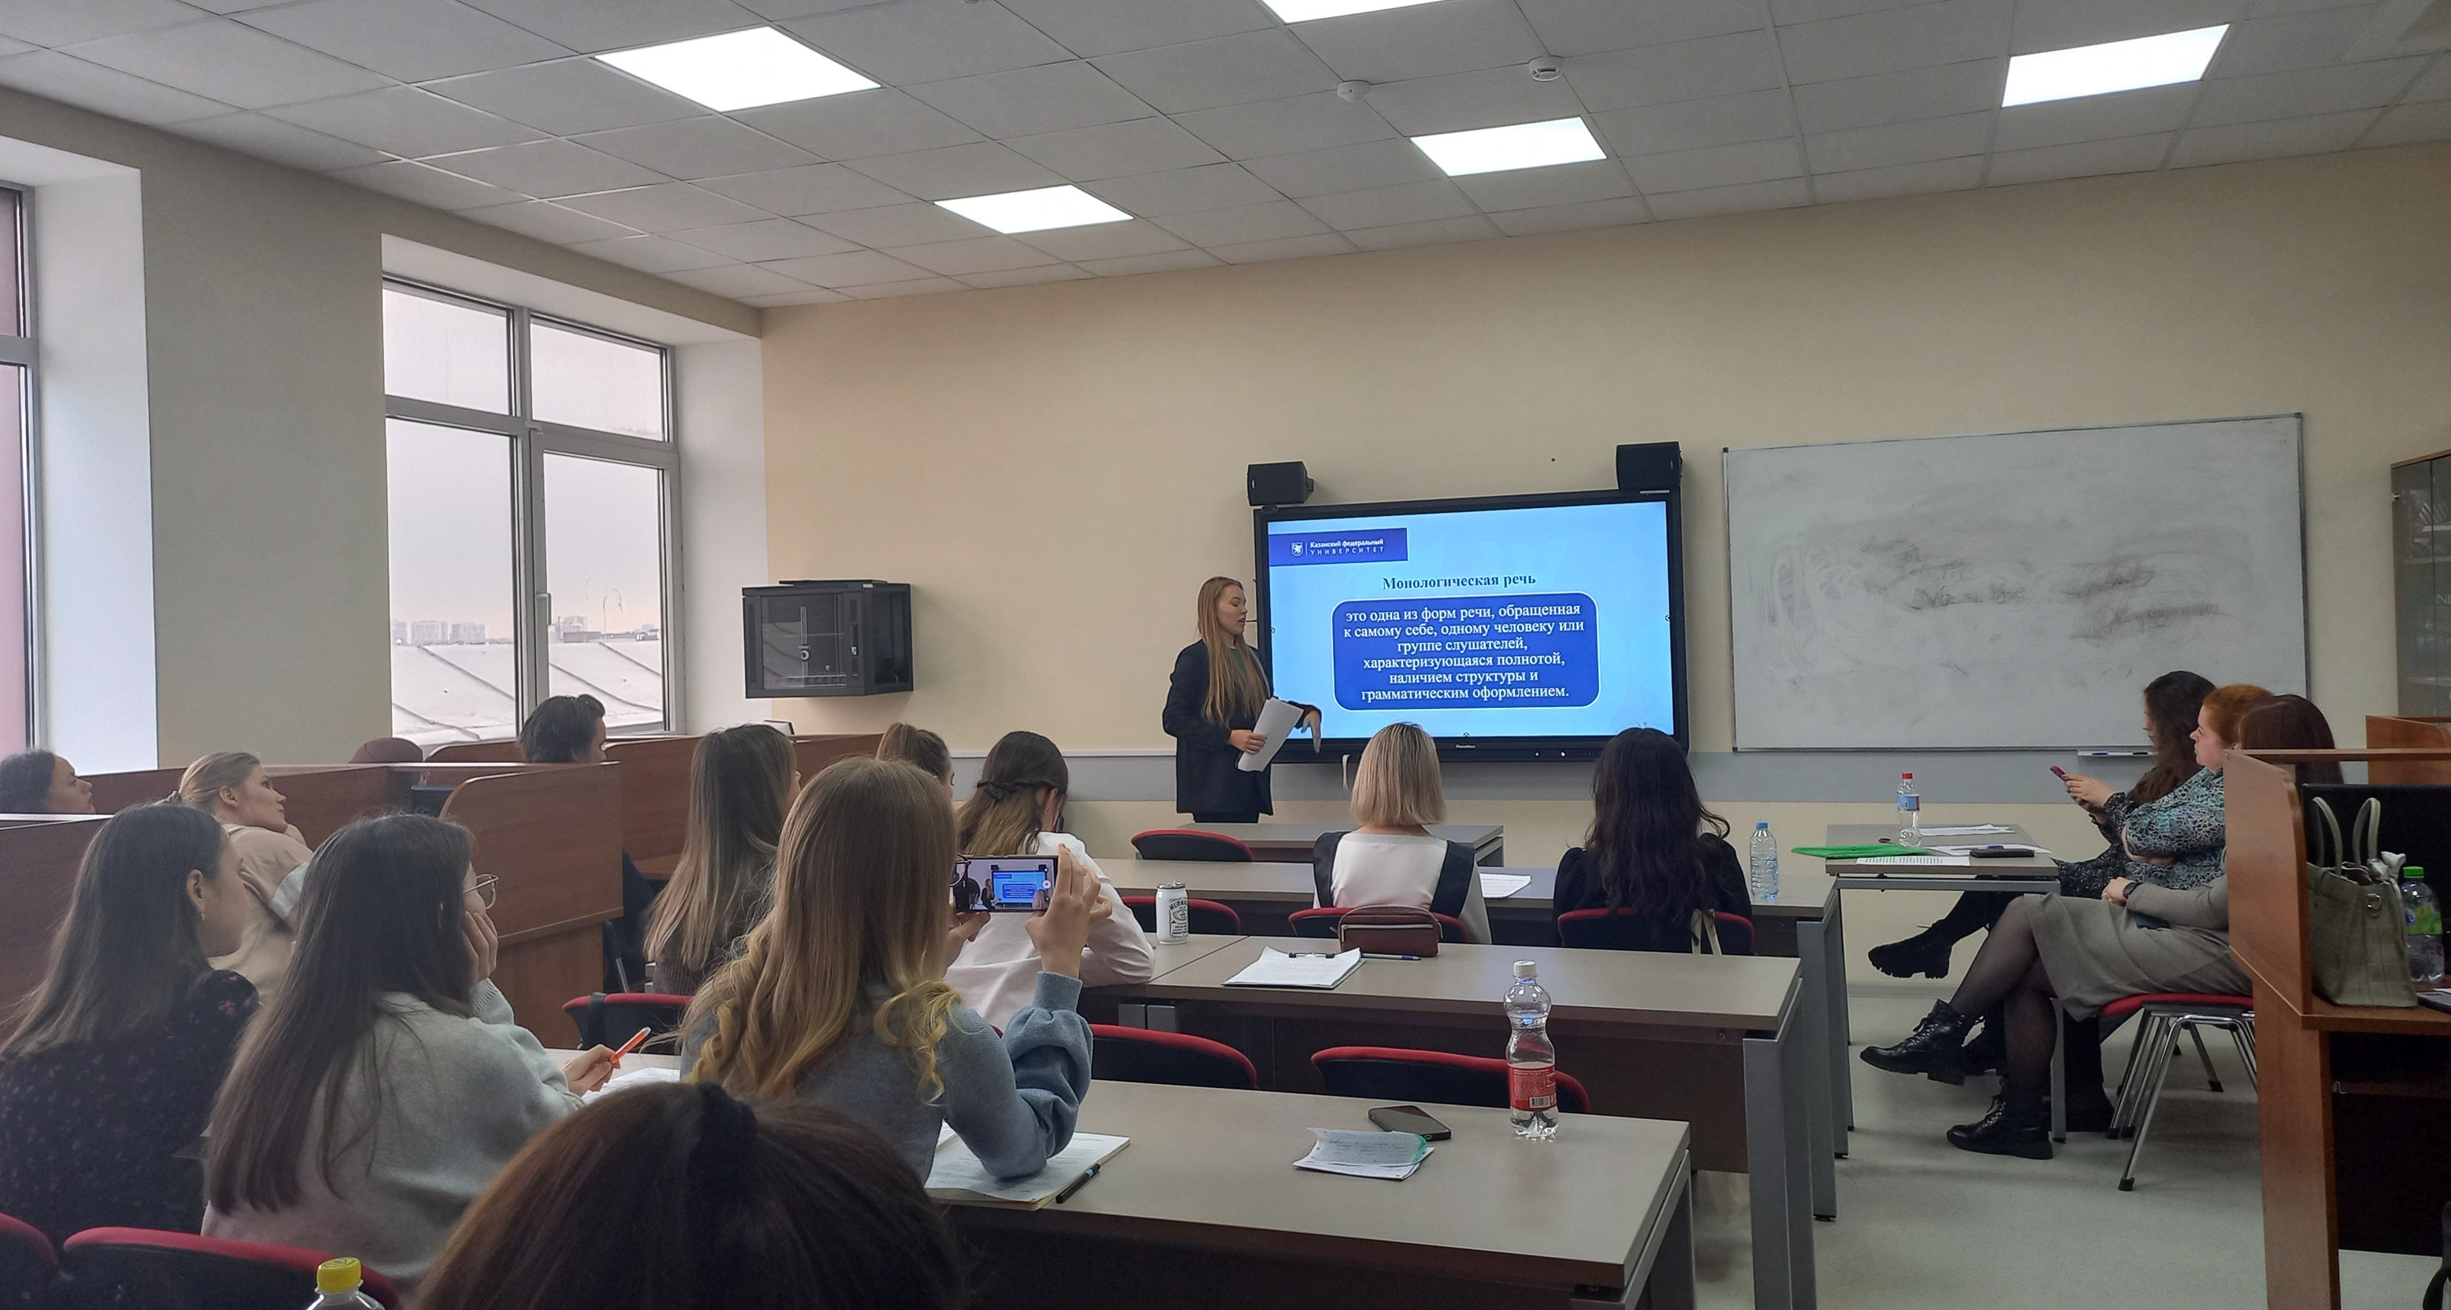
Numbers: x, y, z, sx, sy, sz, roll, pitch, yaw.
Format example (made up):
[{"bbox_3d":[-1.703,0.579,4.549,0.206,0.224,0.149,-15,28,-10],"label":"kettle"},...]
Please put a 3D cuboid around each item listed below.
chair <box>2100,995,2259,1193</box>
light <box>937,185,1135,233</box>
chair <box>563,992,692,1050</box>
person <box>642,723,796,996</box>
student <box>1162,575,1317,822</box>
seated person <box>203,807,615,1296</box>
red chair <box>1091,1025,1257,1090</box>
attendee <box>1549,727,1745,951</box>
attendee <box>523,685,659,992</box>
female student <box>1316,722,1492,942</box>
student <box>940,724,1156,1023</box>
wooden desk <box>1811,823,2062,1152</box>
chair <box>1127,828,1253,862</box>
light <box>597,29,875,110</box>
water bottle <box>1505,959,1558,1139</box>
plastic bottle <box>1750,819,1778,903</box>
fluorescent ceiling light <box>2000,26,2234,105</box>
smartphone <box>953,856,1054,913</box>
[{"bbox_3d":[2.580,0.932,4.622,0.550,0.810,0.490,-2,0,21],"label":"chair"},{"bbox_3d":[-0.694,-1.690,6.661,0.590,0.050,0.590,-2,0,21],"label":"light"},{"bbox_3d":[-0.915,1.031,3.409,0.500,0.820,0.550,-2,0,22],"label":"chair"},{"bbox_3d":[-0.910,0.802,3.674,0.480,1.300,0.720,-1,1,29],"label":"person"},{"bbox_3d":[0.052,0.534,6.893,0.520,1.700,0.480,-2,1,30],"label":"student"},{"bbox_3d":[-0.936,0.819,2.323,0.520,1.260,0.800,-2,1,30],"label":"seated person"},{"bbox_3d":[-0.055,1.016,3.131,0.480,0.810,0.550,-2,0,21],"label":"red chair"},{"bbox_3d":[1.075,0.775,4.371,0.470,1.215,0.720,-2,0,21],"label":"attendee"},{"bbox_3d":[-1.868,0.780,5.282,0.500,1.340,0.750,-1,1,44],"label":"attendee"},{"bbox_3d":[0.515,0.780,4.547,0.470,1.235,0.720,-2,0,21],"label":"female student"},{"bbox_3d":[-0.374,0.800,3.521,0.470,1.260,0.740,-2,0,24],"label":"student"},{"bbox_3d":[2.154,0.946,5.397,0.600,0.755,1.180,-2,0,19],"label":"wooden desk"},{"bbox_3d":[-0.017,0.994,6.122,0.520,0.820,0.560,-2,0,21],"label":"chair"},{"bbox_3d":[-1.351,-1.647,4.978,0.580,0.040,0.580,-2,0,21],"label":"light"},{"bbox_3d":[0.417,0.535,2.423,0.066,0.234,0.066,-2,0,21],"label":"water bottle"},{"bbox_3d":[1.363,0.520,4.487,0.068,0.205,0.068,-2,0,21],"label":"plastic bottle"},{"bbox_3d":[2.658,-1.783,5.351,0.590,0.050,0.590,-2,0,21],"label":"fluorescent ceiling light"},{"bbox_3d":[-0.300,0.304,2.340,0.160,0.075,0.009,0,5,8],"label":"smartphone"}]

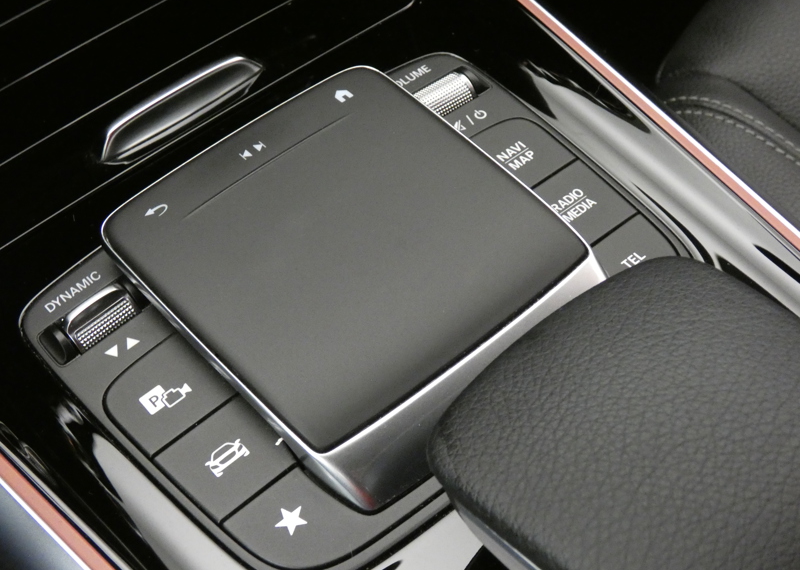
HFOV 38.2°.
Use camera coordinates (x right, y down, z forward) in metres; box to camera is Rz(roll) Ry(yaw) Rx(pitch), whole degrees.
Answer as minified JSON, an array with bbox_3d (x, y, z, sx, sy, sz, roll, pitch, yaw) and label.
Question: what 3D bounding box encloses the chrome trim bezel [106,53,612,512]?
[{"bbox_3d":[-0.010,-0.005,0.295,0.096,0.014,0.105,-35,62,-26],"label":"chrome trim bezel"}]

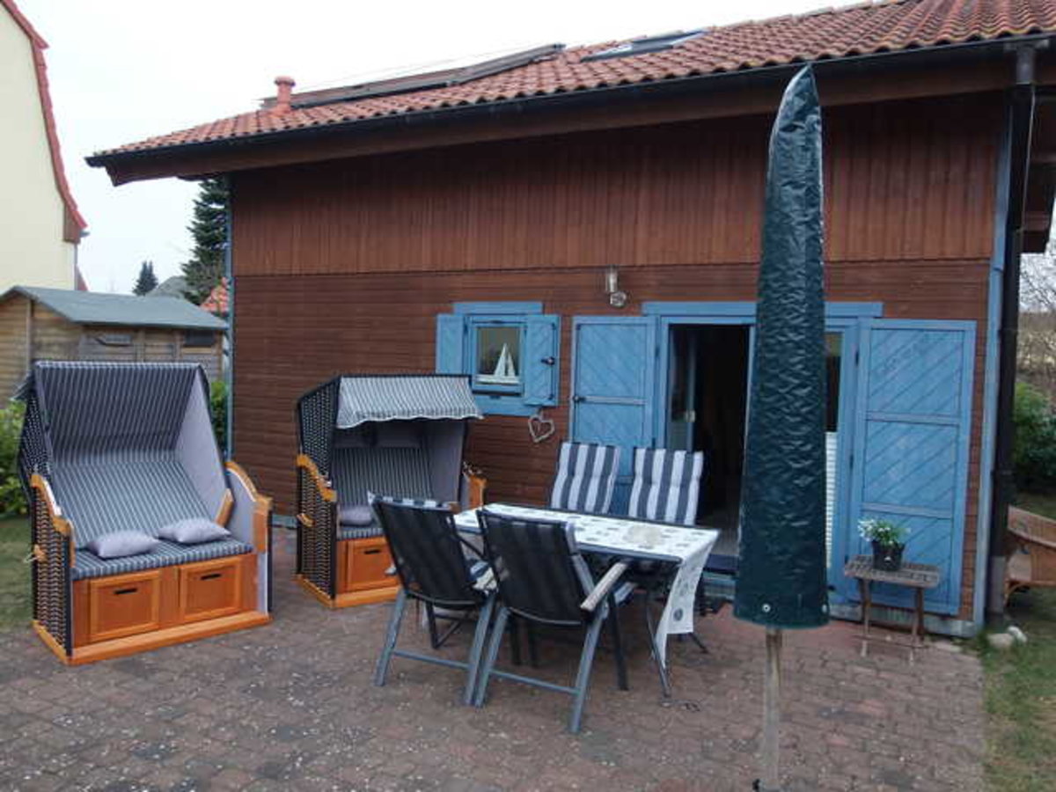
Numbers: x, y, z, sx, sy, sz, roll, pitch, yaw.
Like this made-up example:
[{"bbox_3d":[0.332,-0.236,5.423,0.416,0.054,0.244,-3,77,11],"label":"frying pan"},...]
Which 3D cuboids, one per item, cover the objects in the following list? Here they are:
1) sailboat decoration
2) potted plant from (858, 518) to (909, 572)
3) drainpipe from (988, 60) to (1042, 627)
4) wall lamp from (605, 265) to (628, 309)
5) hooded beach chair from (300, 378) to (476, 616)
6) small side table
[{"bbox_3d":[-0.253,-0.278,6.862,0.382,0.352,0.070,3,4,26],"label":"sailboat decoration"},{"bbox_3d":[2.230,0.922,4.991,0.280,0.320,0.270,3,3,27],"label":"potted plant"},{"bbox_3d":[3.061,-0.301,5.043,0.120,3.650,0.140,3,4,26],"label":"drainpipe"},{"bbox_3d":[0.684,-0.848,6.146,0.130,0.316,0.200,3,4,26],"label":"wall lamp"},{"bbox_3d":[-1.058,0.628,6.089,1.200,1.600,0.890,0,3,-34],"label":"hooded beach chair"},{"bbox_3d":[2.283,1.335,4.979,0.520,0.500,0.460,3,3,27],"label":"small side table"}]

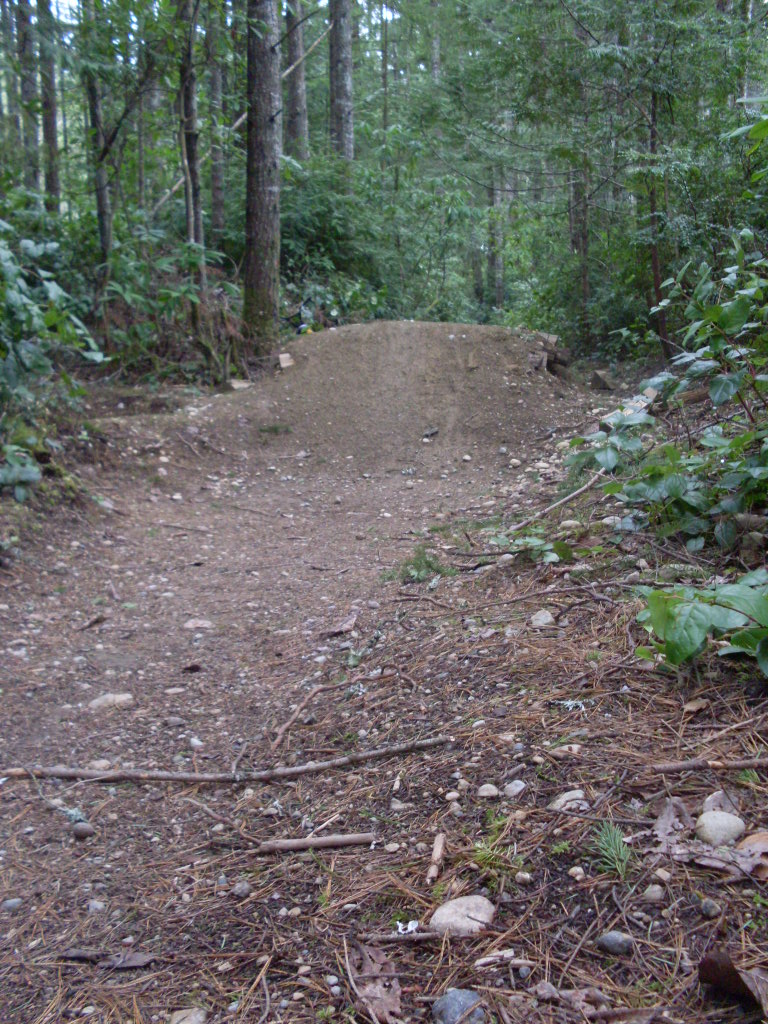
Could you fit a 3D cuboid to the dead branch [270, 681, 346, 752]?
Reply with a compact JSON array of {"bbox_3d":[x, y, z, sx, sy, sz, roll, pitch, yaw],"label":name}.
[{"bbox_3d":[-0.119,0.285,1.620,0.042,0.014,0.318,3,9,16],"label":"dead branch"}]

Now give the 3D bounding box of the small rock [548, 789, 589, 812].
[{"bbox_3d":[0.222,0.346,1.349,0.047,0.025,0.037,1,6,10],"label":"small rock"}]

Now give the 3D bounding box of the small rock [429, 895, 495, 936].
[{"bbox_3d":[0.073,0.379,1.056,0.061,0.037,0.048,0,6,4],"label":"small rock"}]

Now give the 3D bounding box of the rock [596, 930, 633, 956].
[{"bbox_3d":[0.210,0.390,1.018,0.033,0.021,0.025,1,6,12],"label":"rock"}]

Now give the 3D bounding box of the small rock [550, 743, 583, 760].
[{"bbox_3d":[0.237,0.311,1.463,0.041,0.020,0.031,1,8,0],"label":"small rock"}]

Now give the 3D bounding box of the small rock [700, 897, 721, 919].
[{"bbox_3d":[0.300,0.363,1.032,0.018,0.015,0.017,1,8,0],"label":"small rock"}]

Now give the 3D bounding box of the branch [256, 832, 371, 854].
[{"bbox_3d":[-0.071,0.351,1.195,0.124,0.013,0.013,-1,9,-11],"label":"branch"}]

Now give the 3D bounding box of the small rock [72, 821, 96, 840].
[{"bbox_3d":[-0.343,0.364,1.286,0.025,0.020,0.023,-2,7,-15],"label":"small rock"}]

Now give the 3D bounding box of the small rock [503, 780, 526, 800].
[{"bbox_3d":[0.154,0.330,1.331,0.028,0.018,0.023,1,8,0],"label":"small rock"}]

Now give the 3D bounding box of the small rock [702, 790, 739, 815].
[{"bbox_3d":[0.390,0.340,1.301,0.043,0.036,0.032,2,7,17],"label":"small rock"}]

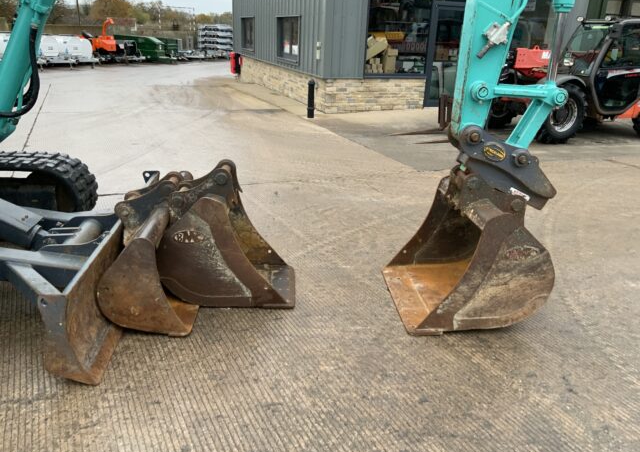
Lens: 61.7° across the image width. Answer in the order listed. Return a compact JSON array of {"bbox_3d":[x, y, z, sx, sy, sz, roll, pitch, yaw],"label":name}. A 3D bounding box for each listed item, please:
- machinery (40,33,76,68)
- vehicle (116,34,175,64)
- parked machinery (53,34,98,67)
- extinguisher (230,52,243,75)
[{"bbox_3d":[-13.168,-8.433,26.026,2.800,1.520,1.400,9,21,17],"label":"machinery"},{"bbox_3d":[-10.326,-10.637,32.365,3.600,1.500,1.500,7,21,13],"label":"vehicle"},{"bbox_3d":[-12.500,-8.871,27.293,2.800,1.520,1.400,9,21,17],"label":"parked machinery"},{"bbox_3d":[-3.020,-5.900,19.400,0.380,0.760,0.350,-5,21,-20],"label":"extinguisher"}]

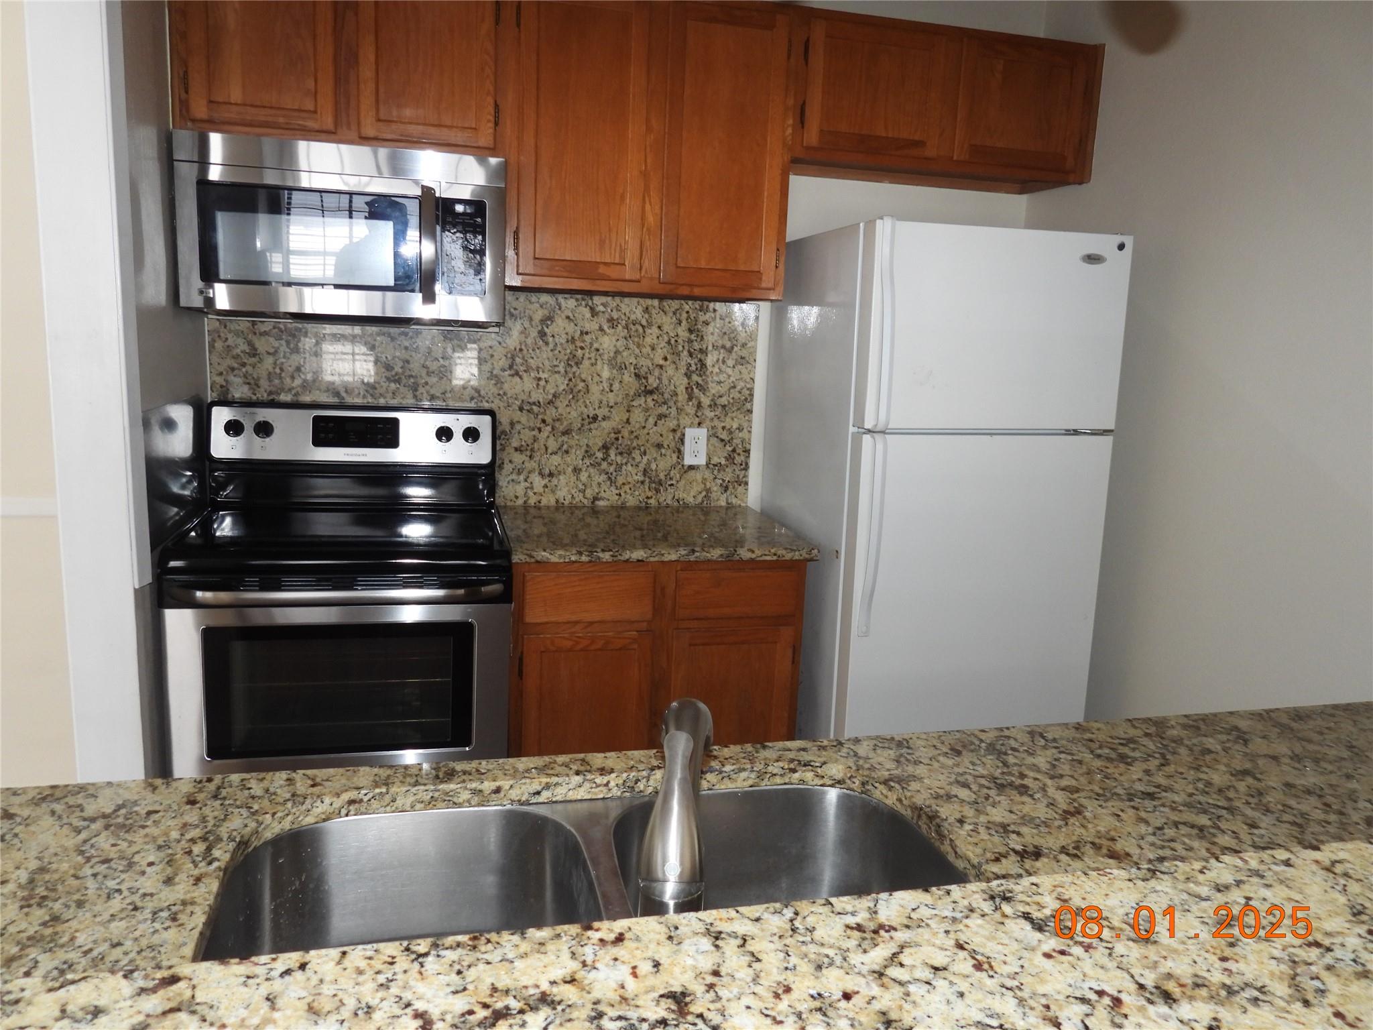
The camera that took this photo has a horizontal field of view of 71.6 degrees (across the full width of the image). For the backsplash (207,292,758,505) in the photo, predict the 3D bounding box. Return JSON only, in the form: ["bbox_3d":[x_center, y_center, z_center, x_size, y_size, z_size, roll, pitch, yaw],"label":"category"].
[{"bbox_3d":[-0.555,-0.337,2.841,1.576,0.640,0.023,0,10,-14],"label":"backsplash"}]

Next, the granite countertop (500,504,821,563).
[{"bbox_3d":[-0.114,0.051,2.668,0.776,0.038,0.657,0,10,-14],"label":"granite countertop"}]

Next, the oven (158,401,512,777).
[{"bbox_3d":[-0.864,0.346,2.490,0.760,1.214,0.670,0,10,-14],"label":"oven"}]

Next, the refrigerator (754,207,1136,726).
[{"bbox_3d":[0.674,0.103,2.742,0.708,1.714,0.735,0,10,-14],"label":"refrigerator"}]

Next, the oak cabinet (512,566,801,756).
[{"bbox_3d":[-0.143,0.499,2.755,0.761,0.876,0.625,0,10,-14],"label":"oak cabinet"}]

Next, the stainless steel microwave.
[{"bbox_3d":[-0.865,-0.713,2.477,0.758,0.410,0.405,0,10,-14],"label":"stainless steel microwave"}]

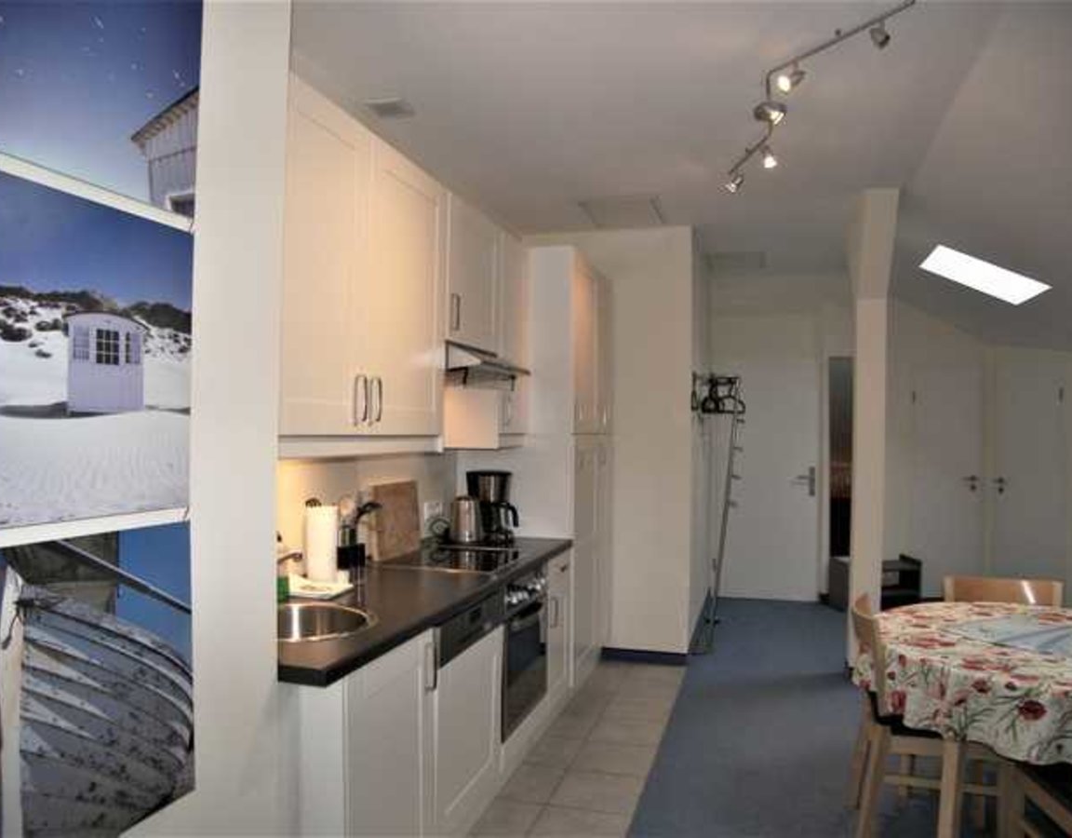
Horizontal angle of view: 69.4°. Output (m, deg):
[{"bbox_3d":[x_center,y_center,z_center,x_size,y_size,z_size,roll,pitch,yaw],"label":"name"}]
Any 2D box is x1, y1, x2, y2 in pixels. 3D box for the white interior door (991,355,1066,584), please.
[{"bbox_3d":[3.858,0.540,6.079,0.060,2.000,0.800,1,-1,-3],"label":"white interior door"}]

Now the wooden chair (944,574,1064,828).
[{"bbox_3d":[1.853,1.064,2.973,0.440,0.840,0.500,0,-1,18],"label":"wooden chair"}]

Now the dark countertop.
[{"bbox_3d":[-0.426,0.580,2.813,0.628,0.037,2.194,0,-1,17],"label":"dark countertop"}]

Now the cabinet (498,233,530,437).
[{"bbox_3d":[-0.283,-0.390,3.720,0.363,0.943,0.430,0,-1,17],"label":"cabinet"}]

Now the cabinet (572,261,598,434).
[{"bbox_3d":[-0.034,-0.380,4.112,0.608,0.919,0.485,0,-1,17],"label":"cabinet"}]

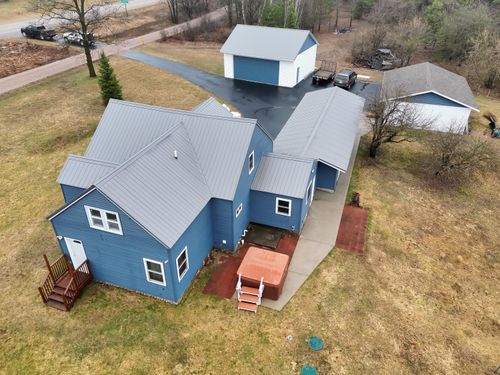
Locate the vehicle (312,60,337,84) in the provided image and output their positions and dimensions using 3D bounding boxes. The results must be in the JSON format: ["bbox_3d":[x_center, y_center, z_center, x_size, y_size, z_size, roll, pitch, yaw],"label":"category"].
[{"bbox_3d":[9.451,-14.416,43.269,2.000,1.900,3.800,14,35,20],"label":"vehicle"}]

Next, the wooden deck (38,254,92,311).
[{"bbox_3d":[-8.294,4.144,15.547,1.400,1.750,1.900,11,35,16],"label":"wooden deck"}]

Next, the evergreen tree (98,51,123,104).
[{"bbox_3d":[-15.280,-11.712,37.666,2.401,5.536,2.401,11,34,16],"label":"evergreen tree"}]

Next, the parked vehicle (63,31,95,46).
[{"bbox_3d":[-27.867,-23.990,56.008,5.000,1.750,1.900,10,34,14],"label":"parked vehicle"}]

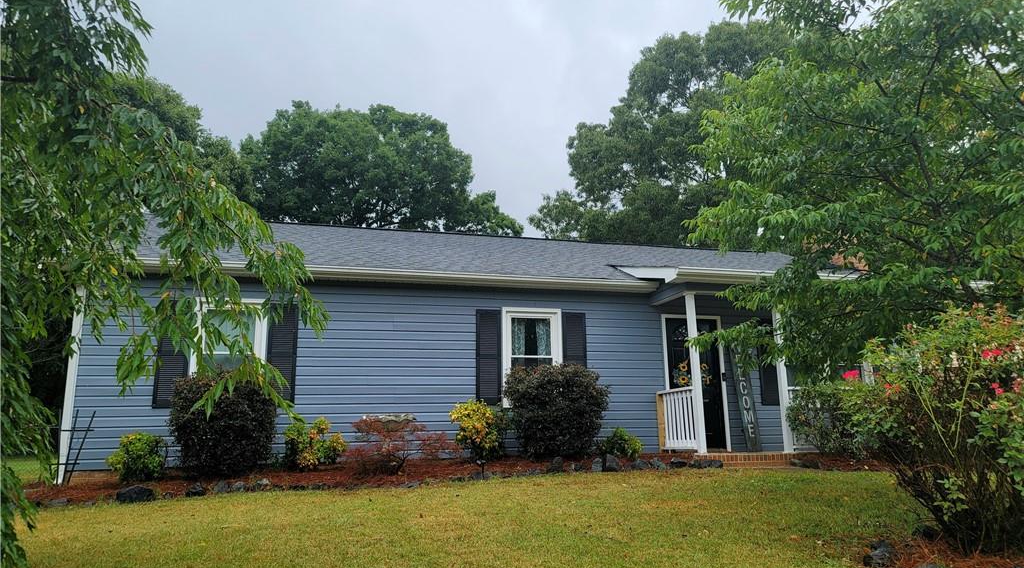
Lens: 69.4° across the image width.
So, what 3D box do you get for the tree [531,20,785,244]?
[{"bbox_3d":[7.060,-2.131,28.154,11.800,16.680,11.500,2,-13,-16],"label":"tree"}]

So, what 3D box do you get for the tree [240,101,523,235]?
[{"bbox_3d":[-5.359,-0.450,29.303,11.000,14.450,10.800,2,-13,-16],"label":"tree"}]

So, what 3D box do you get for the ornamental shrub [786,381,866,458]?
[{"bbox_3d":[4.232,1.826,9.912,1.100,1.050,1.050,2,-13,-16],"label":"ornamental shrub"}]

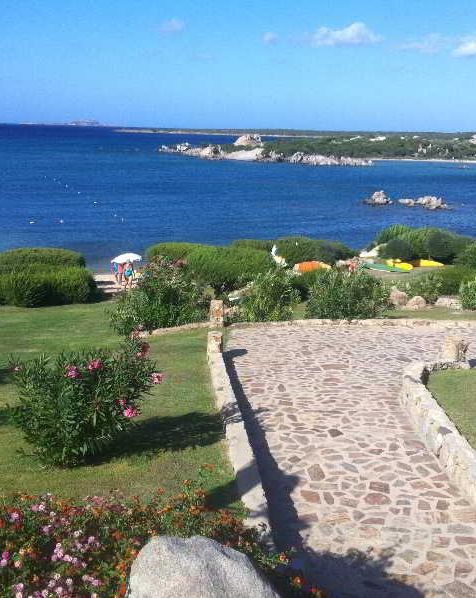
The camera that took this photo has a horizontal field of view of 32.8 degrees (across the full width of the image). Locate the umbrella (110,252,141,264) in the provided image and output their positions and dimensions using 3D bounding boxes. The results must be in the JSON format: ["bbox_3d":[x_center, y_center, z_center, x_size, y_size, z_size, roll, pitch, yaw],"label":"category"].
[{"bbox_3d":[-7.015,-1.755,51.000,1.960,2.230,1.960,0,12,-8],"label":"umbrella"}]

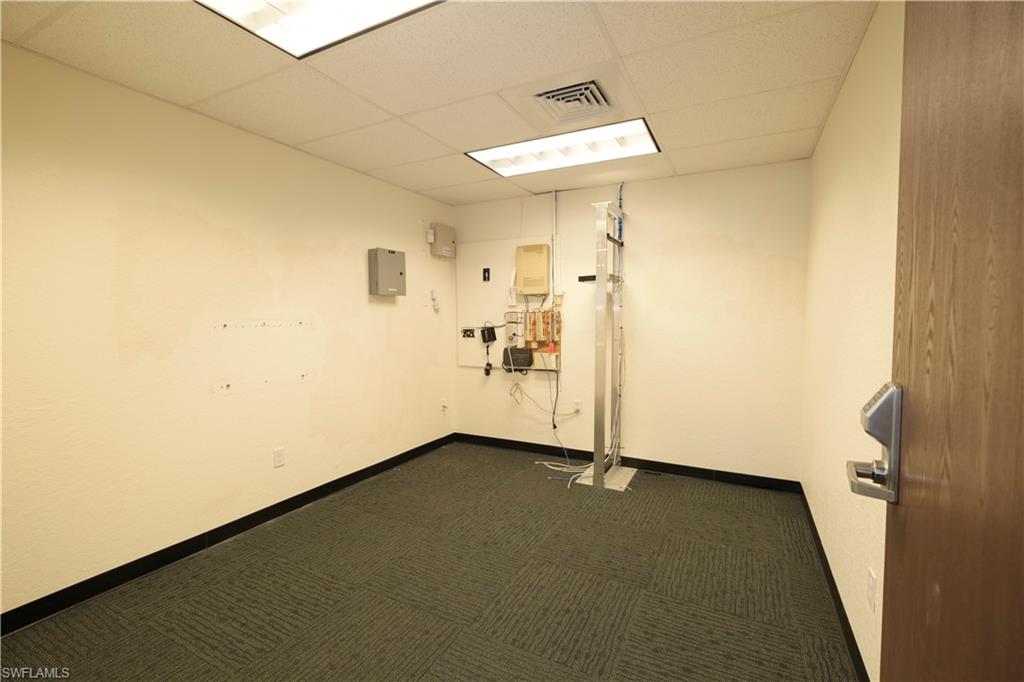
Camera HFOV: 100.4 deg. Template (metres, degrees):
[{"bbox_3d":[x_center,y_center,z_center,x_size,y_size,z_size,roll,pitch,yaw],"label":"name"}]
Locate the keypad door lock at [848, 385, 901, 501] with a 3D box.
[{"bbox_3d":[0.716,0.202,0.843,0.079,0.220,0.142,2,4,33],"label":"keypad door lock"}]

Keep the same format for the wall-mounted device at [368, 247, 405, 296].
[{"bbox_3d":[-1.026,-0.561,3.527,0.095,0.370,0.320,2,4,28],"label":"wall-mounted device"}]

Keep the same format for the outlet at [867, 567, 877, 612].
[{"bbox_3d":[1.188,0.824,1.415,0.010,0.115,0.071,2,4,28],"label":"outlet"}]

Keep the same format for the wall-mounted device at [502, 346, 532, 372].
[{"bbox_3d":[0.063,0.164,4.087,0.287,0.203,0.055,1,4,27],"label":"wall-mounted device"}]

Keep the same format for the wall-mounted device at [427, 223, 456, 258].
[{"bbox_3d":[-0.669,-0.973,4.178,0.080,0.305,0.300,2,4,28],"label":"wall-mounted device"}]

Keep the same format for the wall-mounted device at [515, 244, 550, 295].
[{"bbox_3d":[0.201,-0.651,3.953,0.306,0.448,0.085,1,4,27],"label":"wall-mounted device"}]

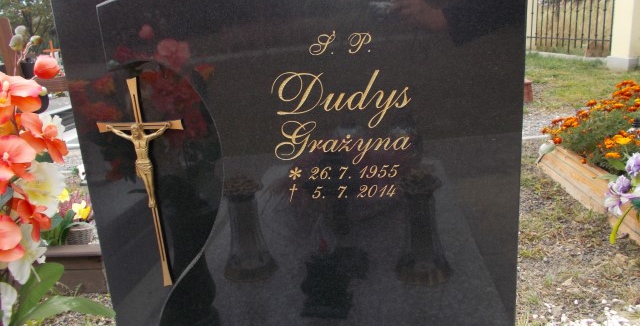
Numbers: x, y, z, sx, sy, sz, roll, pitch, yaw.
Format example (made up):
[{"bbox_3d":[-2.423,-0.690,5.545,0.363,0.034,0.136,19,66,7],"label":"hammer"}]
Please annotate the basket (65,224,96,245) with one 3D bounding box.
[{"bbox_3d":[-1.208,0.361,2.420,0.145,0.100,0.140,-12,18,-27],"label":"basket"}]

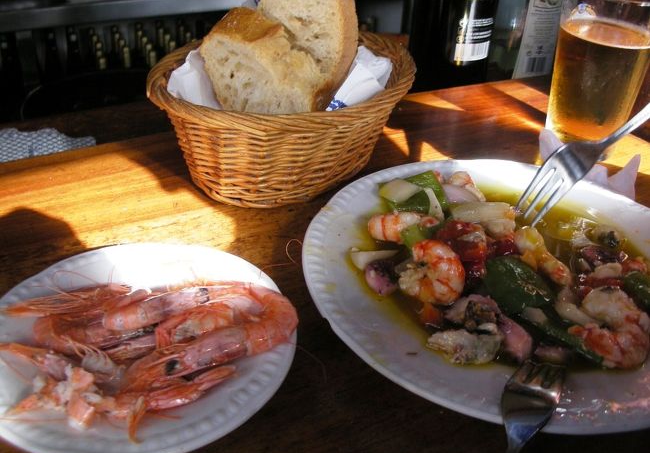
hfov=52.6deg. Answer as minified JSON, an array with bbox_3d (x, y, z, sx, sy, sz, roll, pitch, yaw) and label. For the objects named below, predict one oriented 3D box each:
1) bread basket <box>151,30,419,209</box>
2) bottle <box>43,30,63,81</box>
[{"bbox_3d":[-0.030,-0.090,0.525,0.207,0.082,0.200,3,33,0],"label":"bread basket"},{"bbox_3d":[-0.815,-0.473,2.009,0.061,0.230,0.061,-12,36,-21],"label":"bottle"}]

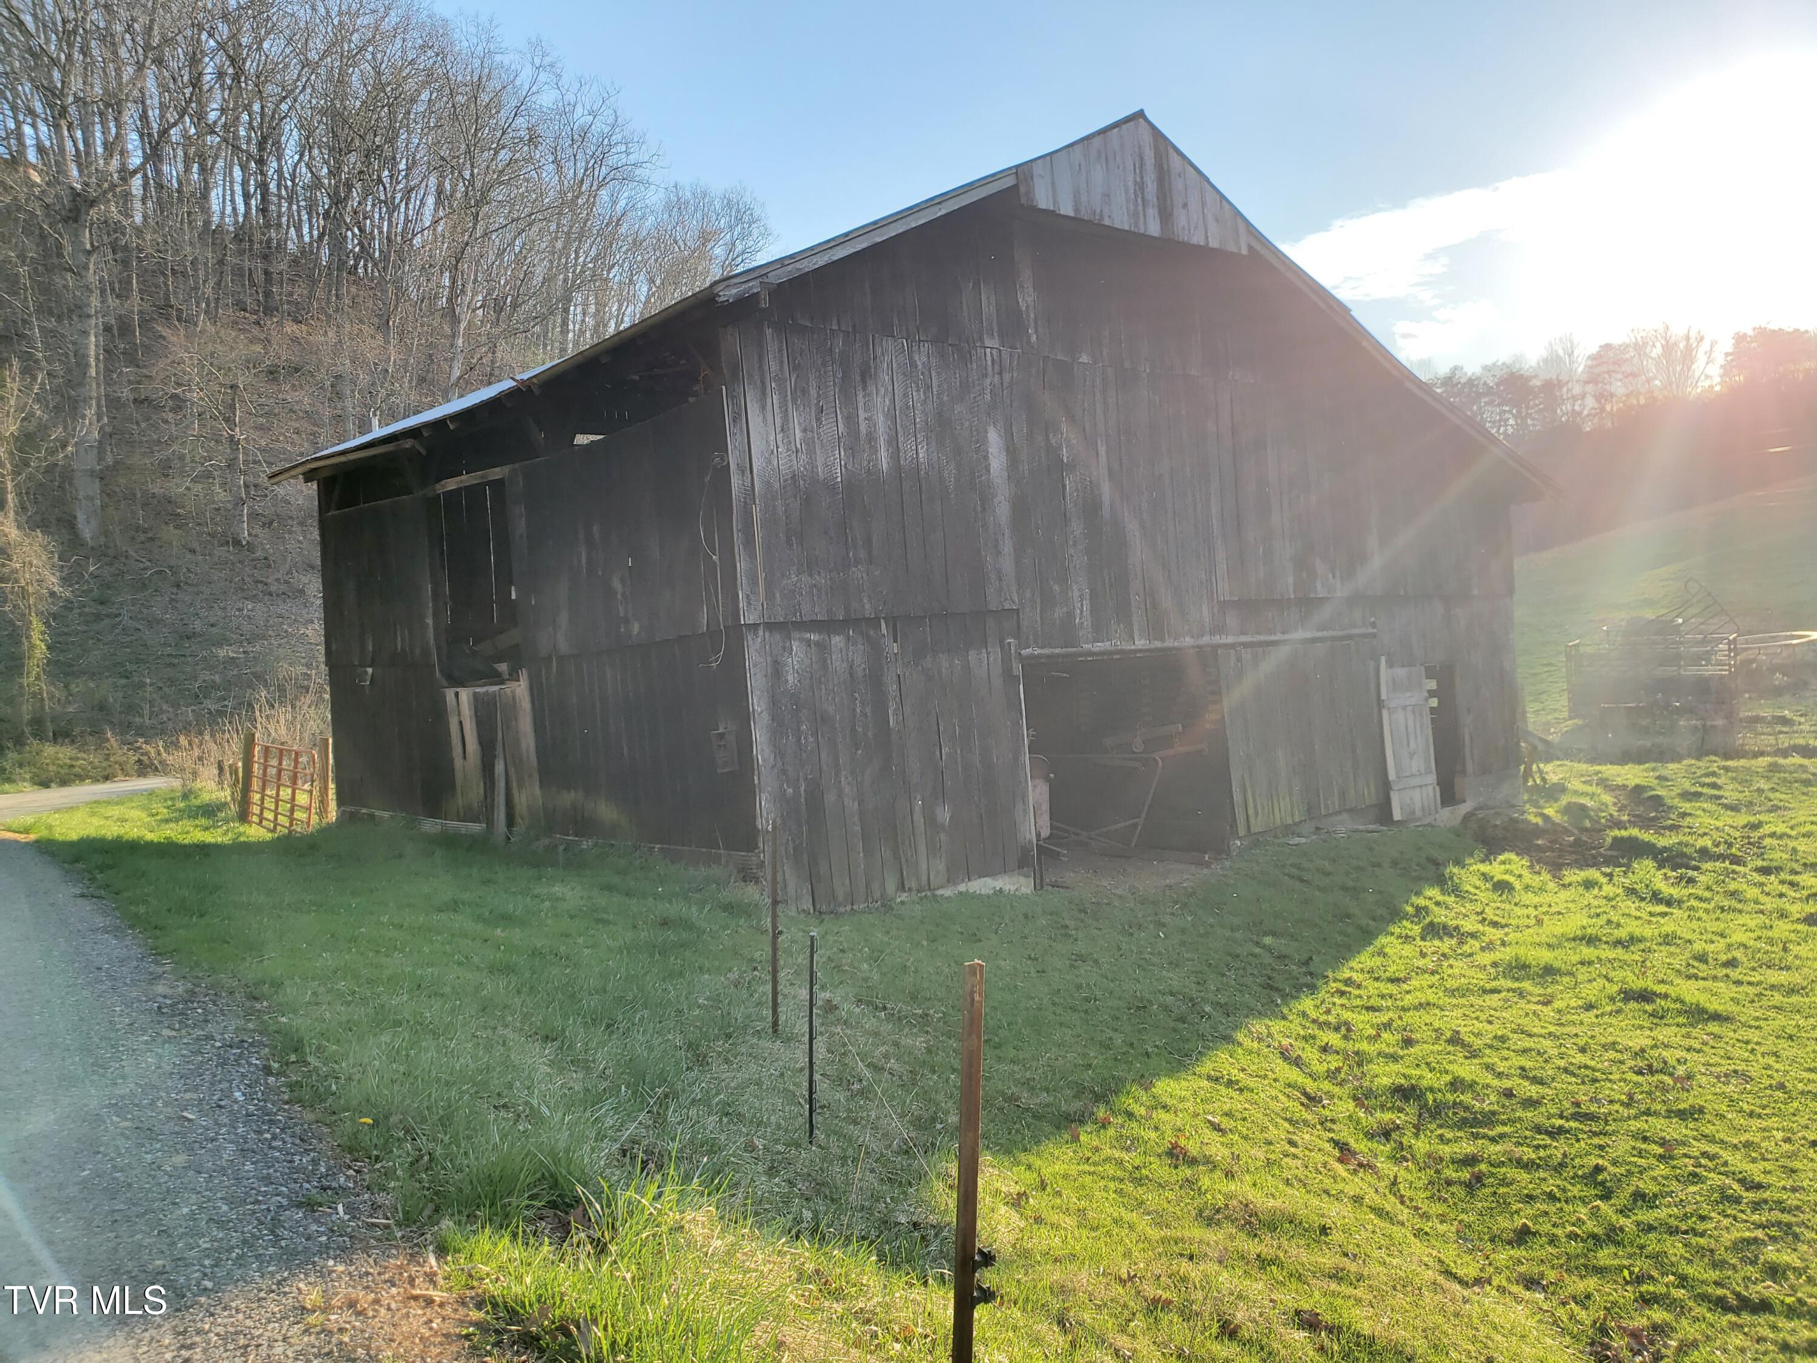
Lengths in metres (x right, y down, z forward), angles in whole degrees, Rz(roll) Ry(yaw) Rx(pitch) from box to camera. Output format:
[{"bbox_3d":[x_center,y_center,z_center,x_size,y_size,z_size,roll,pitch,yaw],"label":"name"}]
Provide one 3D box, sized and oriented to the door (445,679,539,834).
[{"bbox_3d":[-4.523,0.823,14.803,0.100,1.620,2.070,-4,2,-42],"label":"door"}]

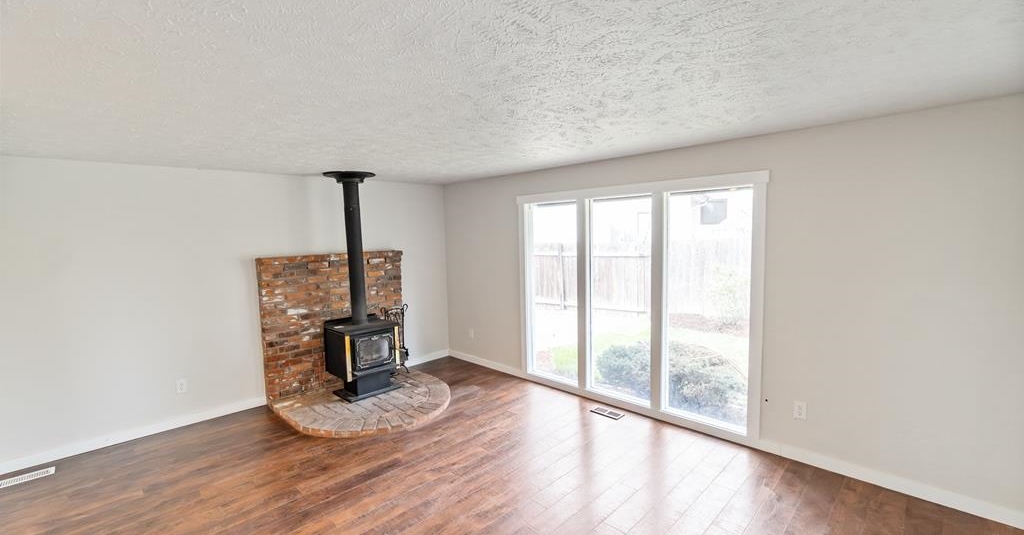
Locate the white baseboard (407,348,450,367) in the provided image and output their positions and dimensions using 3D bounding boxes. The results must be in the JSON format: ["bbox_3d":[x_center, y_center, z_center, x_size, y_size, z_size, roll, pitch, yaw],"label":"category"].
[{"bbox_3d":[-1.117,1.224,5.726,0.680,0.095,0.018,-6,7,-43],"label":"white baseboard"}]

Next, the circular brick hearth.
[{"bbox_3d":[-1.404,1.350,4.367,1.610,0.085,1.590,-6,7,-43],"label":"circular brick hearth"}]

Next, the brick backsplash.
[{"bbox_3d":[-1.933,0.572,4.853,1.610,1.430,0.110,-6,7,-43],"label":"brick backsplash"}]

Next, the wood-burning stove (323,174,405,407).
[{"bbox_3d":[-1.598,0.159,4.497,0.605,2.275,0.610,-6,7,-43],"label":"wood-burning stove"}]

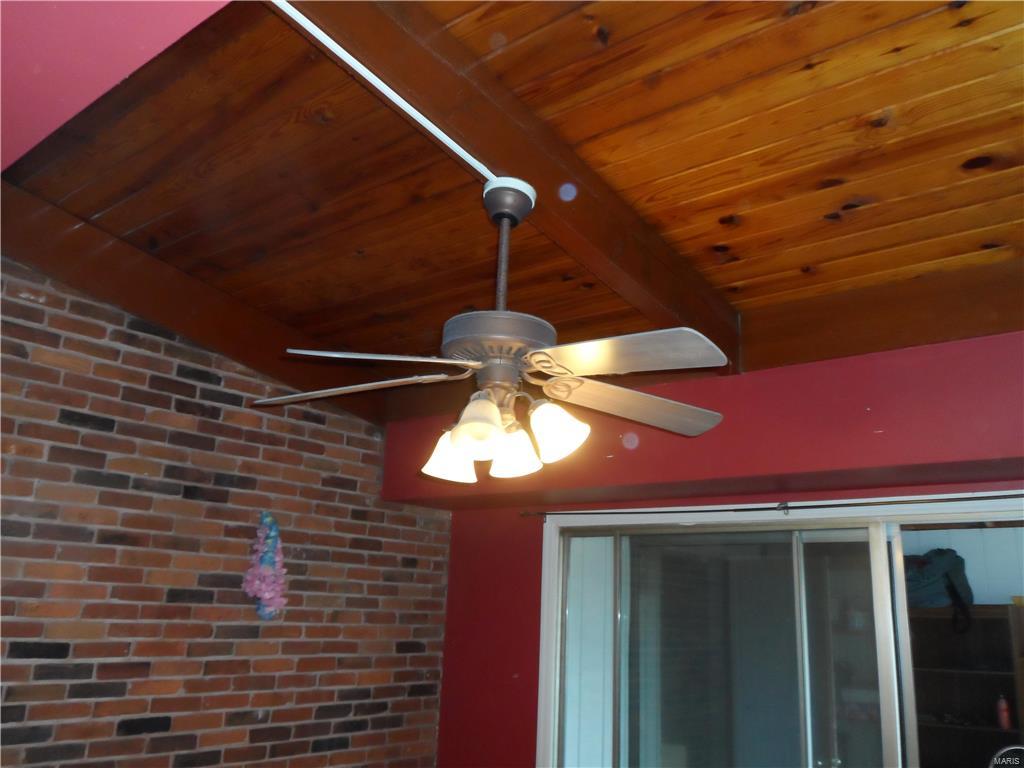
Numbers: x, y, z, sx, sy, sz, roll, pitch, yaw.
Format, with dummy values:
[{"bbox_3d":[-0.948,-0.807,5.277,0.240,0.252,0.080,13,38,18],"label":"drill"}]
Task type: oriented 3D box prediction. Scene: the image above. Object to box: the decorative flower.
[{"bbox_3d":[-1.043,0.782,3.559,0.110,0.460,0.185,-10,-20,41],"label":"decorative flower"}]

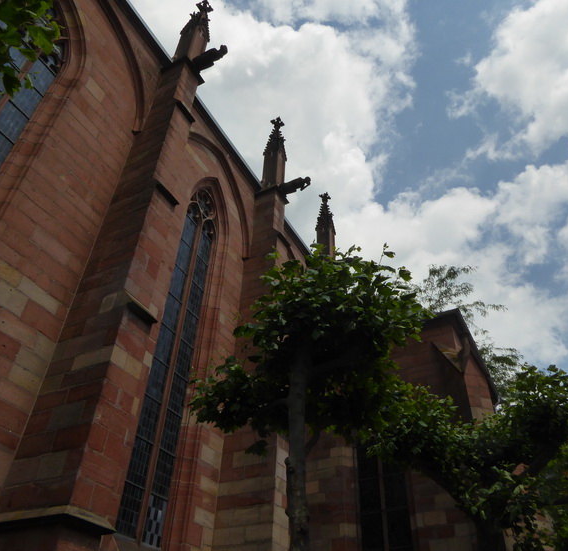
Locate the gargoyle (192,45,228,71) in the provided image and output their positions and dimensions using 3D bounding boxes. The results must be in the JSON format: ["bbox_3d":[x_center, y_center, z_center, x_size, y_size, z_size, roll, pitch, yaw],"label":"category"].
[{"bbox_3d":[-2.214,-6.629,15.414,1.073,0.444,0.326,-17,-44,21],"label":"gargoyle"}]

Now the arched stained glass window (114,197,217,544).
[{"bbox_3d":[-2.763,1.193,13.822,0.296,10.977,1.433,-17,-44,21],"label":"arched stained glass window"}]

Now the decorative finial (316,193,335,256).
[{"bbox_3d":[1.985,-2.318,24.588,0.740,4.958,0.740,-17,-44,21],"label":"decorative finial"}]

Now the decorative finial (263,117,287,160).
[{"bbox_3d":[-0.299,-5.940,21.939,0.740,3.034,0.740,-17,-44,21],"label":"decorative finial"}]

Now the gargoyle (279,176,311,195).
[{"bbox_3d":[0.412,-3.359,19.173,1.184,0.444,0.326,-17,-44,21],"label":"gargoyle"}]

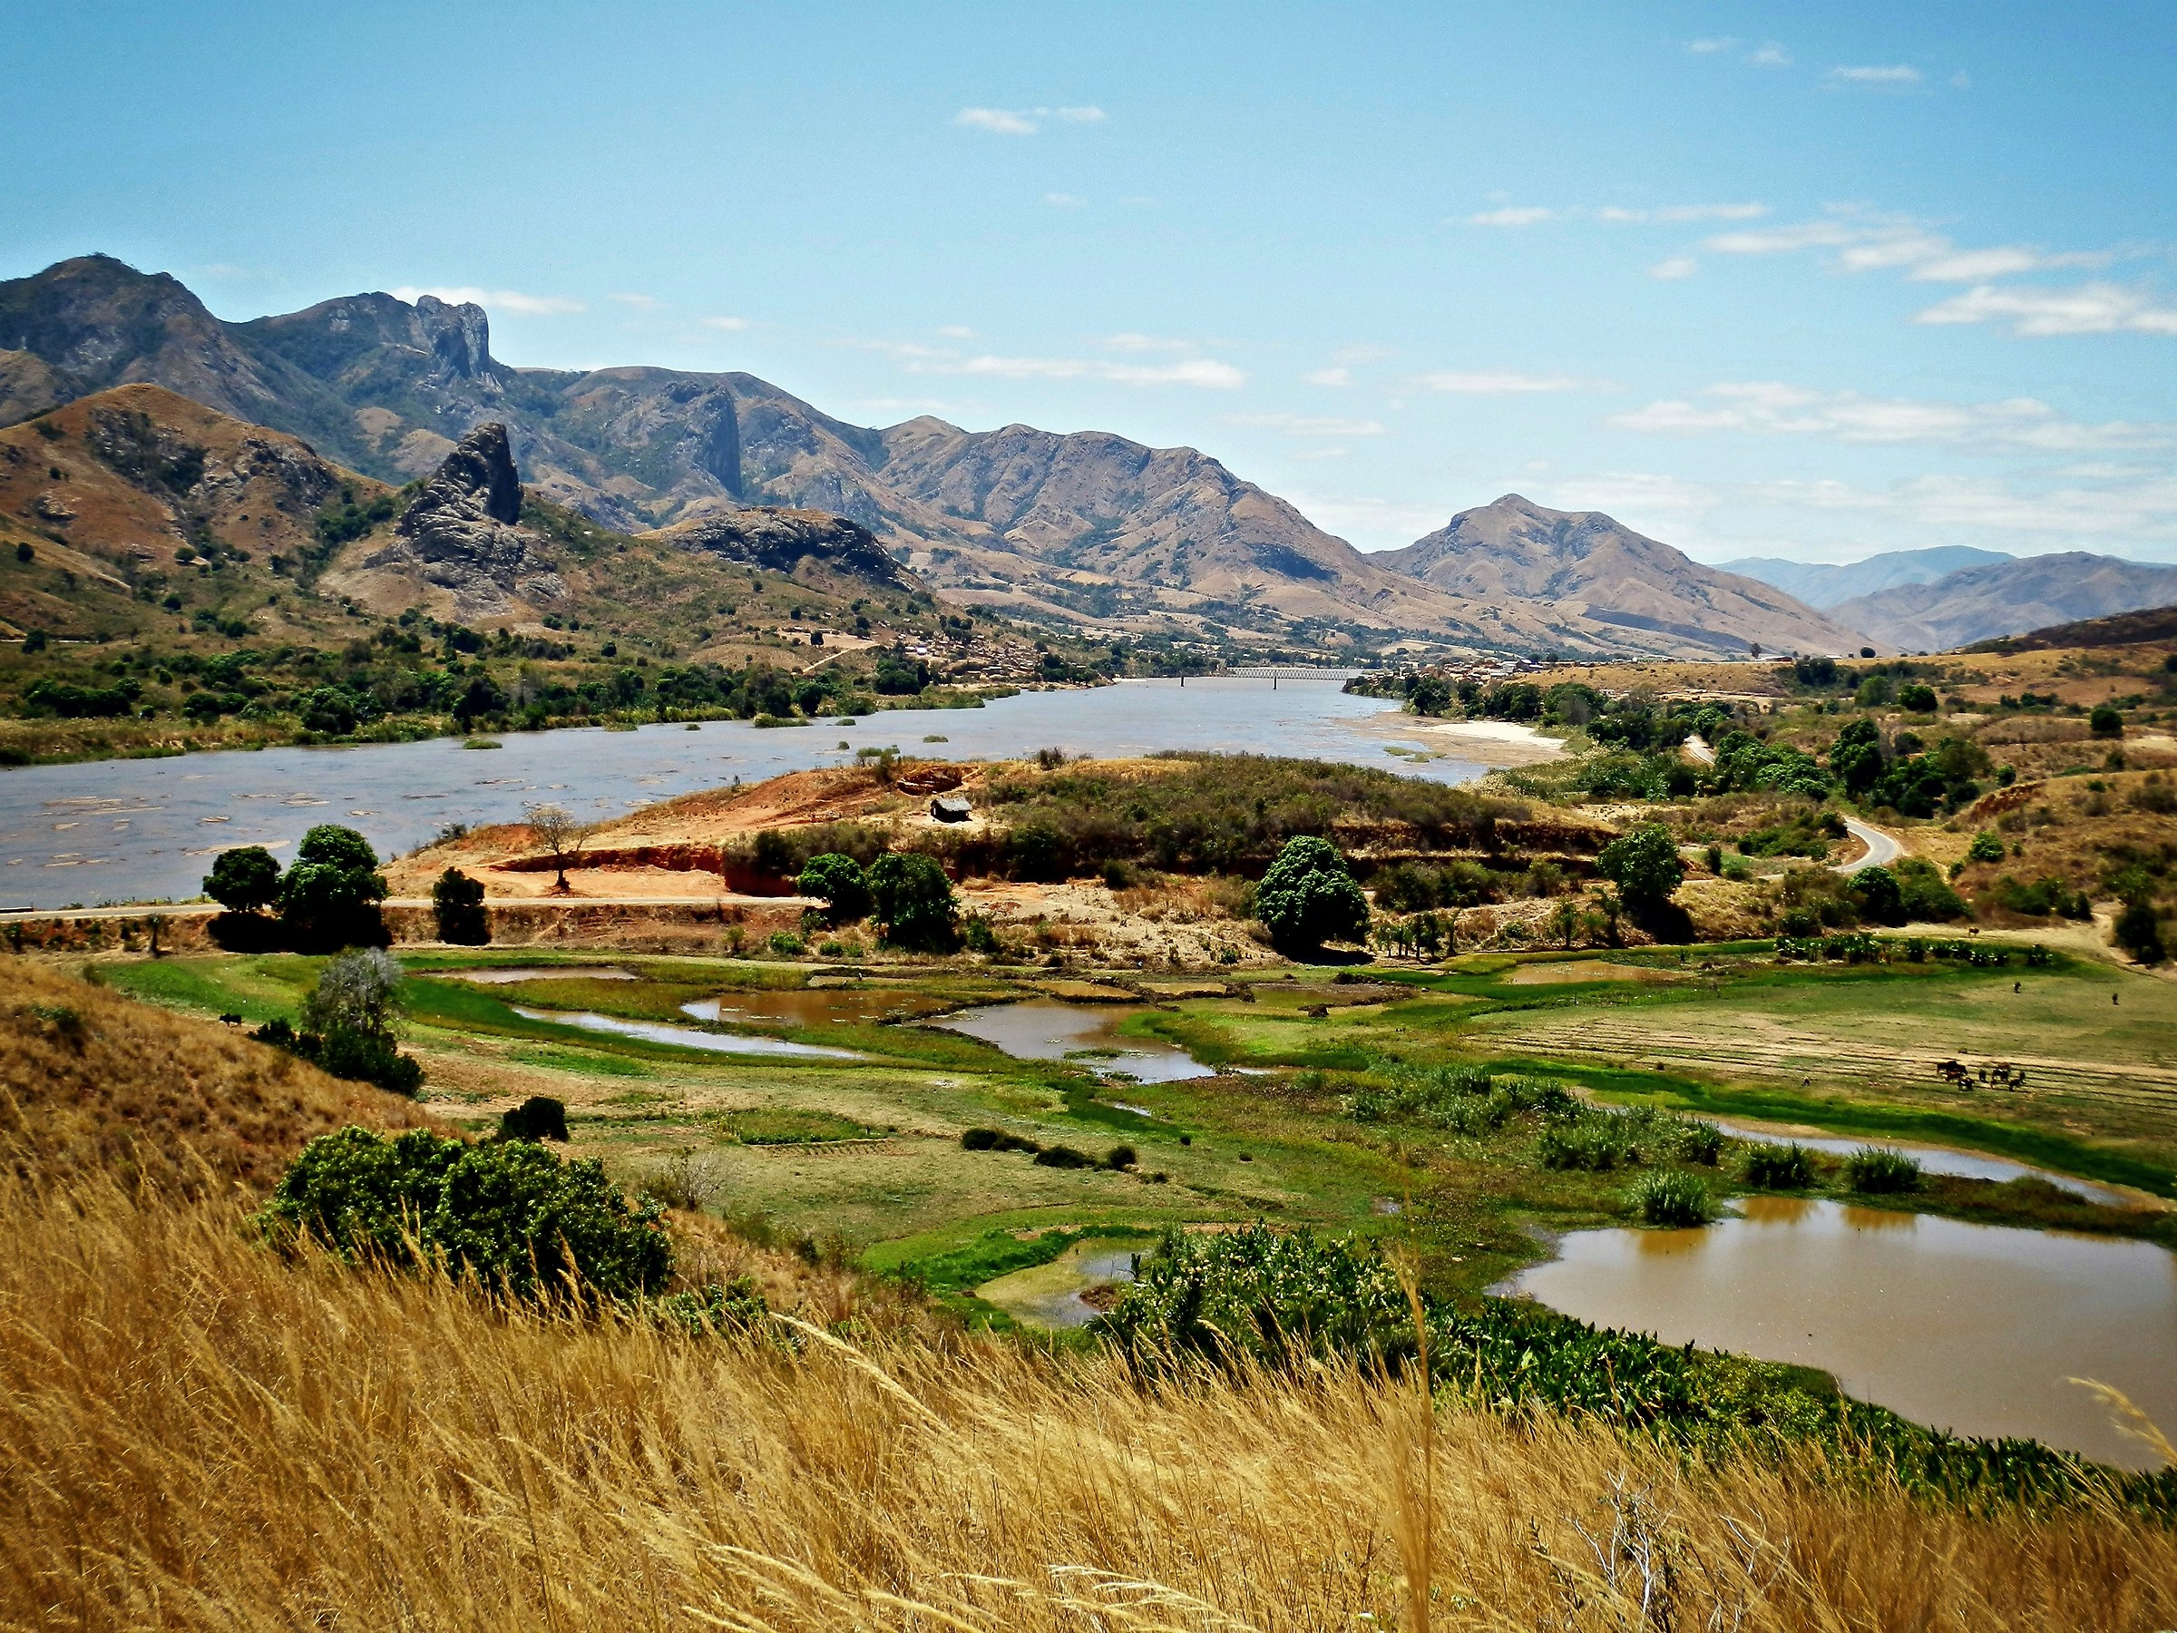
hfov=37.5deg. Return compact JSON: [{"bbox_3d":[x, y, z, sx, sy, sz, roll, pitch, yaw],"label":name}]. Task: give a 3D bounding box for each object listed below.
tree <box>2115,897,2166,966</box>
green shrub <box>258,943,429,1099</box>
[{"bbox_3d":[134.360,14.680,410.000,6.740,8.520,6.740,0,4,0],"label":"tree"},{"bbox_3d":[-59.630,16.230,255.000,13.660,11.530,10.240,0,4,0],"label":"green shrub"}]

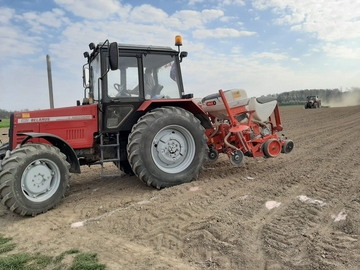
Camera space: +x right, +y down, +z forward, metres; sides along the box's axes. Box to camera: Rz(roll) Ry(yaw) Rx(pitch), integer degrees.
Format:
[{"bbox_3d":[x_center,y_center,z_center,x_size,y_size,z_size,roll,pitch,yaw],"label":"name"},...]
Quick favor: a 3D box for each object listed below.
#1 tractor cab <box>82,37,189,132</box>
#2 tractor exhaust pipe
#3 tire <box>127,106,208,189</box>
[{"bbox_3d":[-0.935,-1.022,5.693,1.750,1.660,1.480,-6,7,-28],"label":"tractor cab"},{"bbox_3d":[-2.412,-0.997,5.068,0.070,1.020,0.070,-6,7,-28],"label":"tractor exhaust pipe"},{"bbox_3d":[-0.200,0.253,5.369,1.630,1.620,0.460,-6,7,-28],"label":"tire"}]

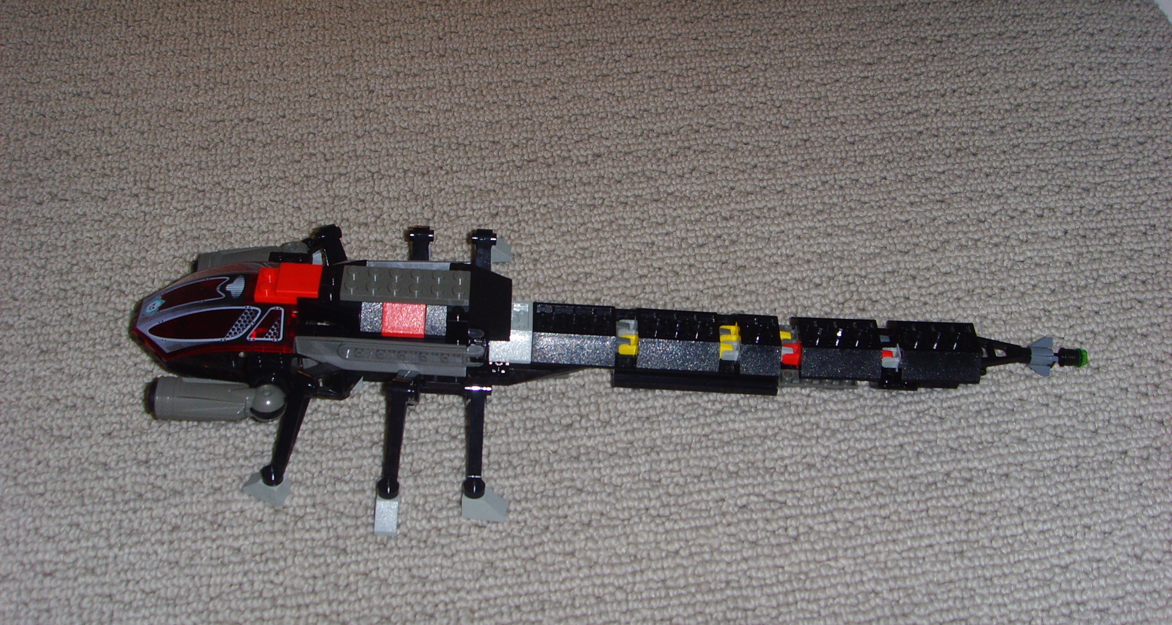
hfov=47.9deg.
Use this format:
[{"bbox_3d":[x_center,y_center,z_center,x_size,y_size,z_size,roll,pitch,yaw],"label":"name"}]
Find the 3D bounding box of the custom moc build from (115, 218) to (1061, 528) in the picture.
[{"bbox_3d":[0.013,0.006,0.518,0.378,0.056,0.158,0,46,-3],"label":"custom moc build"}]

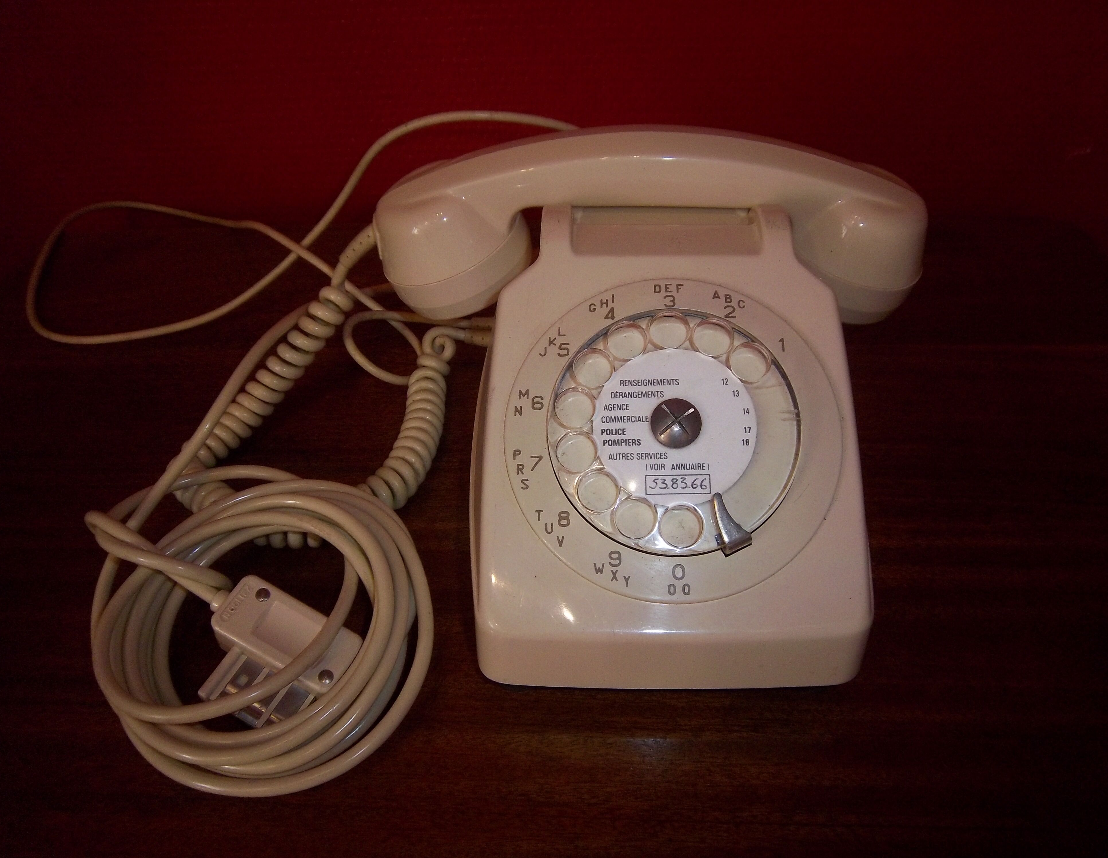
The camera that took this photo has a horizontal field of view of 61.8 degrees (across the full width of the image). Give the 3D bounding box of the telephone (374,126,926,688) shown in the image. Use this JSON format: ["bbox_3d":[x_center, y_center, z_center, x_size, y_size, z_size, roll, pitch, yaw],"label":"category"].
[{"bbox_3d":[0.037,-0.029,0.351,0.219,0.131,0.212,-1,45,3],"label":"telephone"}]

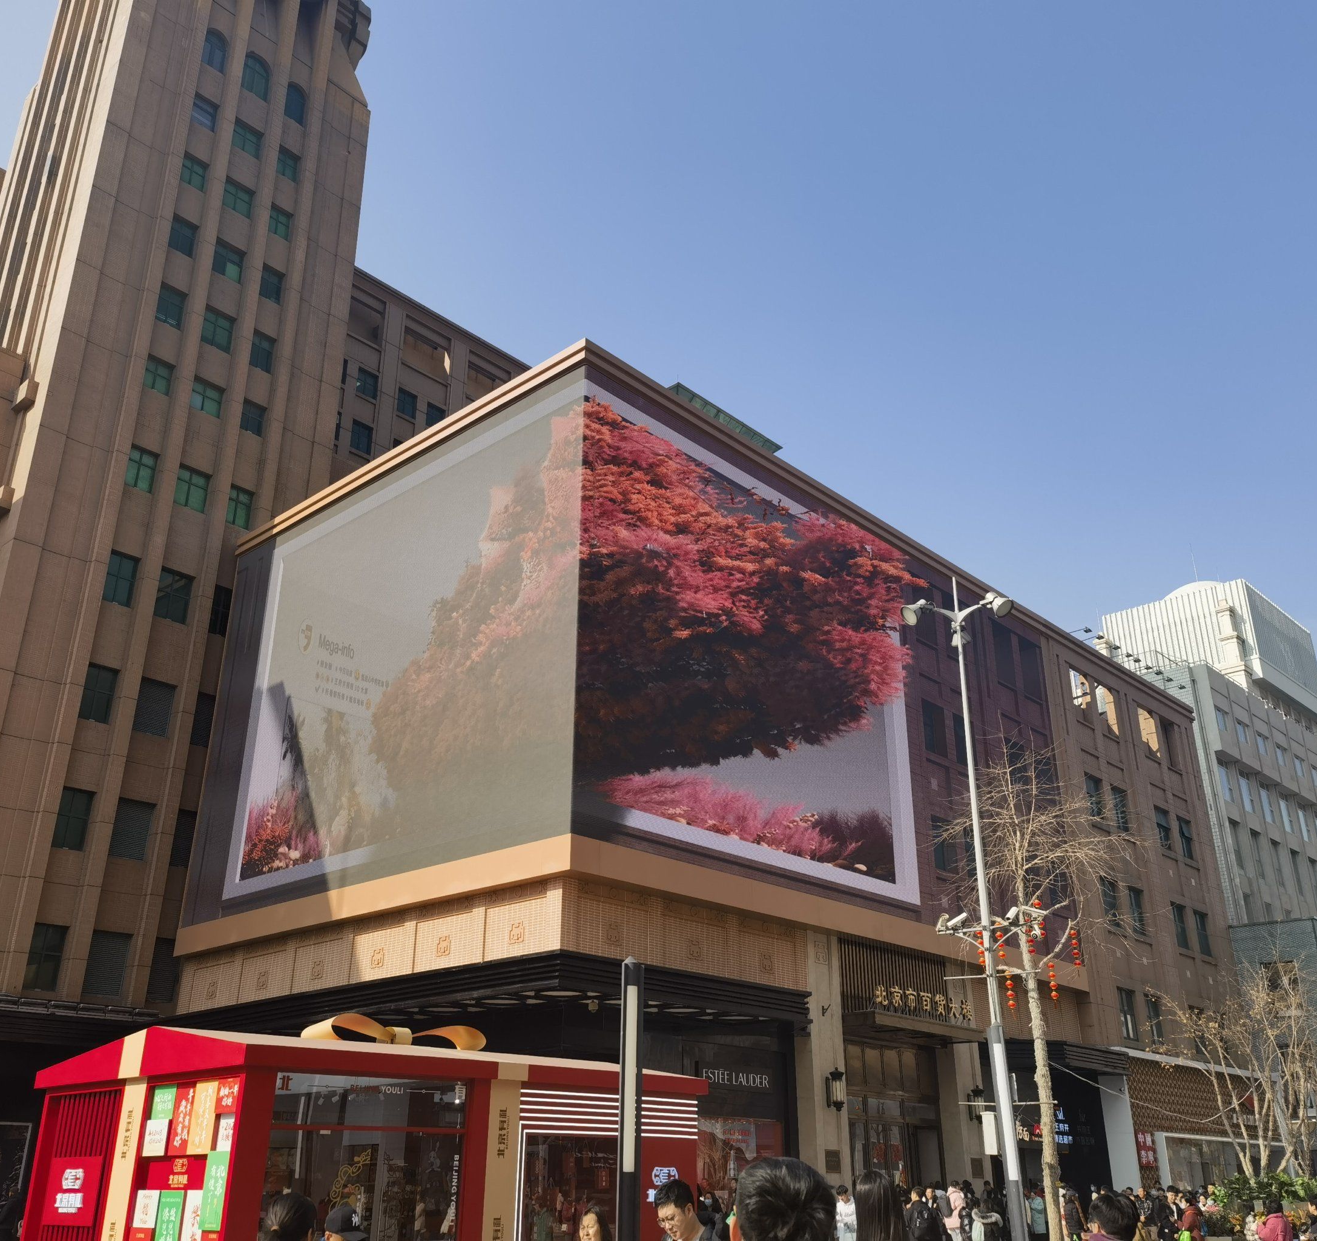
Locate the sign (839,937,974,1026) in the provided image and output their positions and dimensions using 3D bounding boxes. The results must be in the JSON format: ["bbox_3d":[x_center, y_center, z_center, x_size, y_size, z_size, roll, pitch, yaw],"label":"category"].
[{"bbox_3d":[7.313,10.487,37.158,1.008,1.995,5.586,-20,-31,38],"label":"sign"}]

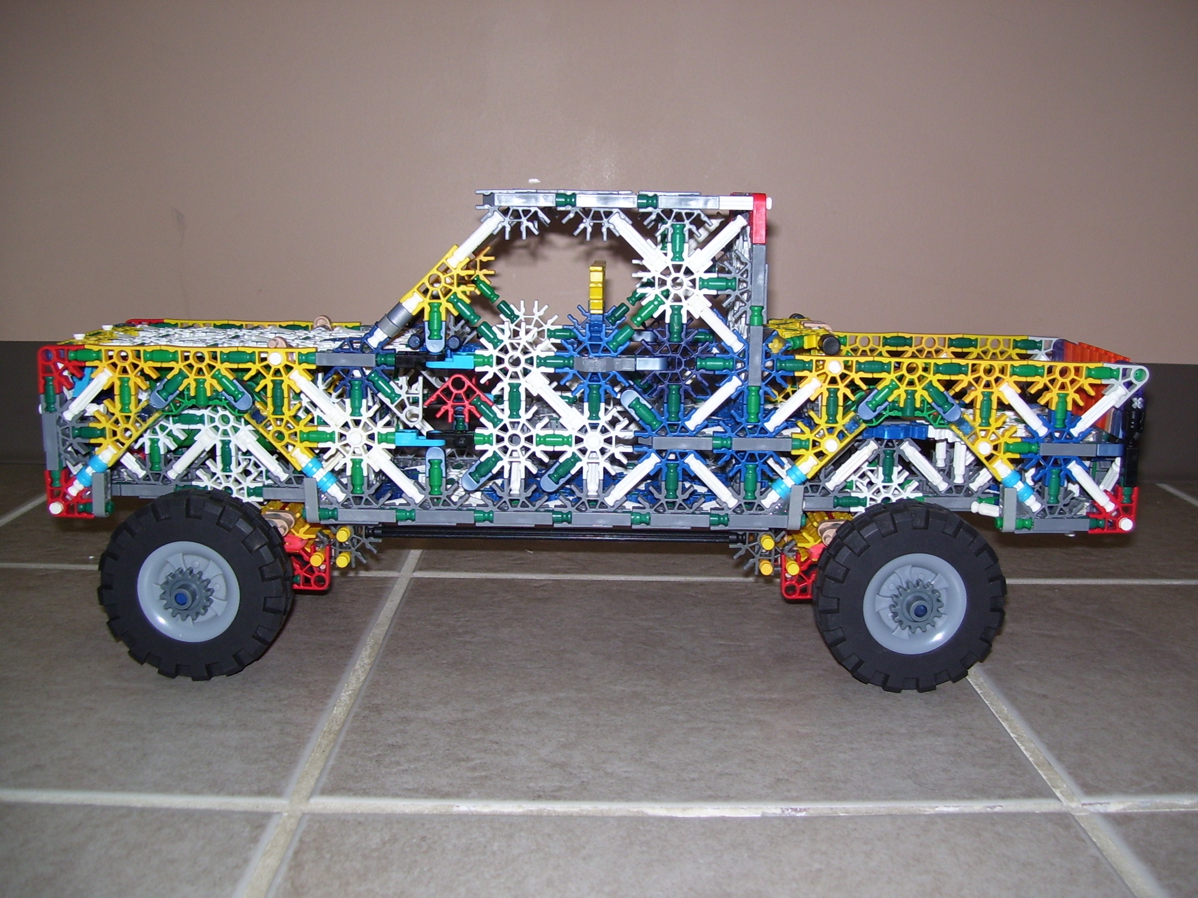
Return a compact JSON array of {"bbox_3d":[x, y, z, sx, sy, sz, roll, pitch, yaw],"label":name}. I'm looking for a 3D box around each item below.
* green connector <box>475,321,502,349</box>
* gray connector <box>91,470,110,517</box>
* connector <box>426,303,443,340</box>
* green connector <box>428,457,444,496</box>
[{"bbox_3d":[-0.051,-0.053,0.586,0.006,0.013,0.006,-43,8,8],"label":"green connector"},{"bbox_3d":[-0.239,0.021,0.600,0.006,0.022,0.009,1,11,0],"label":"gray connector"},{"bbox_3d":[-0.075,-0.059,0.577,0.006,0.017,0.006,1,10,0],"label":"connector"},{"bbox_3d":[-0.078,0.014,0.599,0.006,0.017,0.006,1,11,0],"label":"green connector"}]

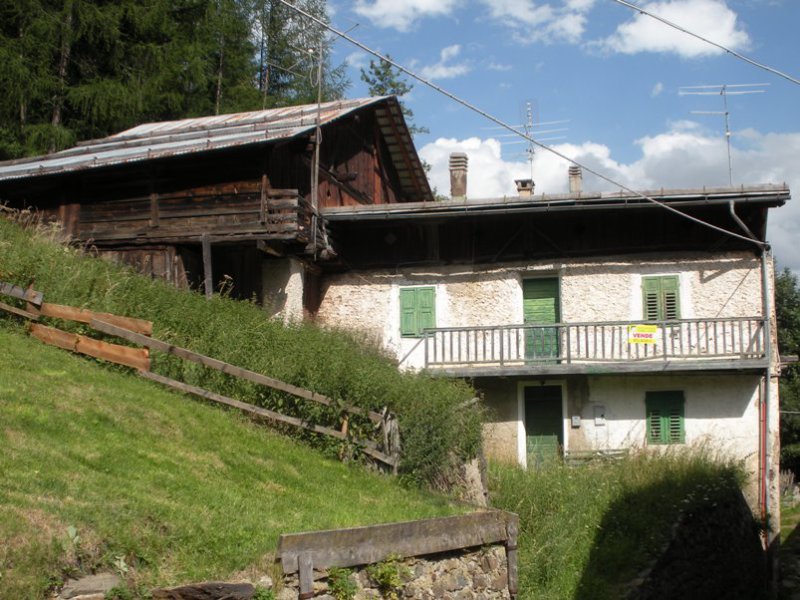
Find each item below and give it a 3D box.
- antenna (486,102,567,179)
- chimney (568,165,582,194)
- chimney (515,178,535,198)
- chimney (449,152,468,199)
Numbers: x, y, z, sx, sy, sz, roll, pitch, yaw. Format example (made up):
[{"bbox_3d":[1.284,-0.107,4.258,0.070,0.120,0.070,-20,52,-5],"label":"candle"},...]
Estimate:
[{"bbox_3d":[3.426,-4.212,26.197,2.250,2.171,1.300,-3,-8,16],"label":"antenna"},{"bbox_3d":[4.771,-3.169,26.997,0.331,0.881,0.331,-2,-8,12],"label":"chimney"},{"bbox_3d":[3.240,-2.797,25.797,0.451,0.591,0.451,-2,-8,12],"label":"chimney"},{"bbox_3d":[1.526,-3.158,25.799,0.425,1.236,0.425,-2,-8,12],"label":"chimney"}]

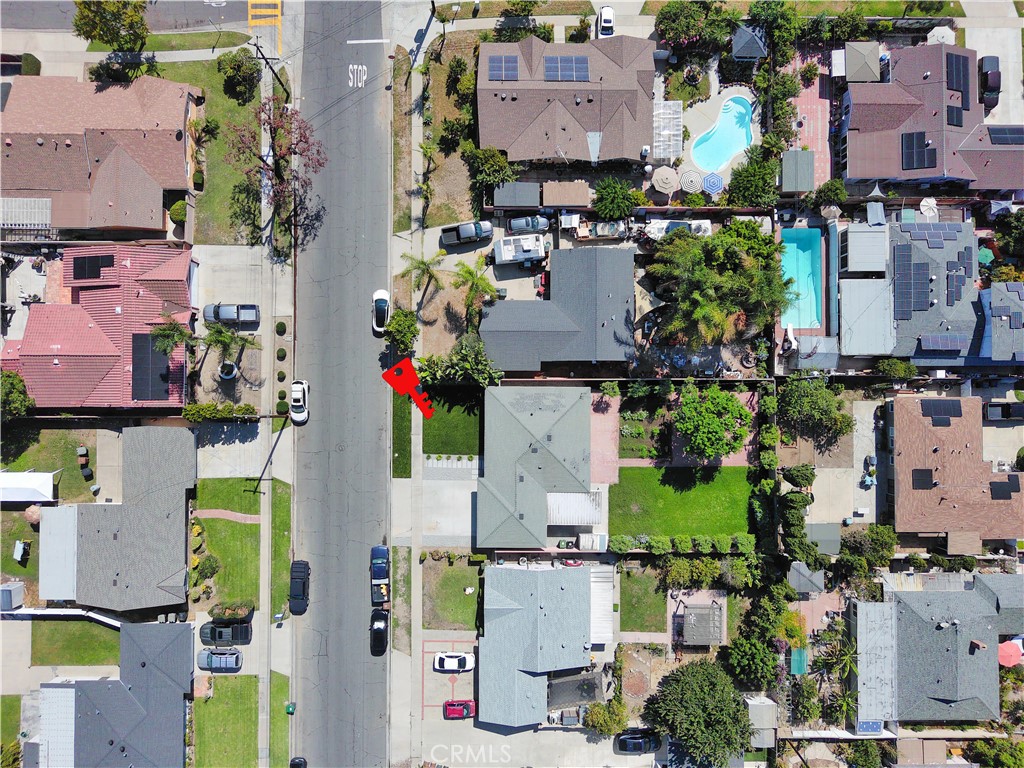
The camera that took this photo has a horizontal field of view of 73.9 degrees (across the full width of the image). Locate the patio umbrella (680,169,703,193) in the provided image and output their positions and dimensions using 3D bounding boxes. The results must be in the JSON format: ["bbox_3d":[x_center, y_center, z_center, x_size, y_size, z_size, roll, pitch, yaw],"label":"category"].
[{"bbox_3d":[19.280,-21.670,73.800,2.400,2.450,2.450,0,90,0],"label":"patio umbrella"}]

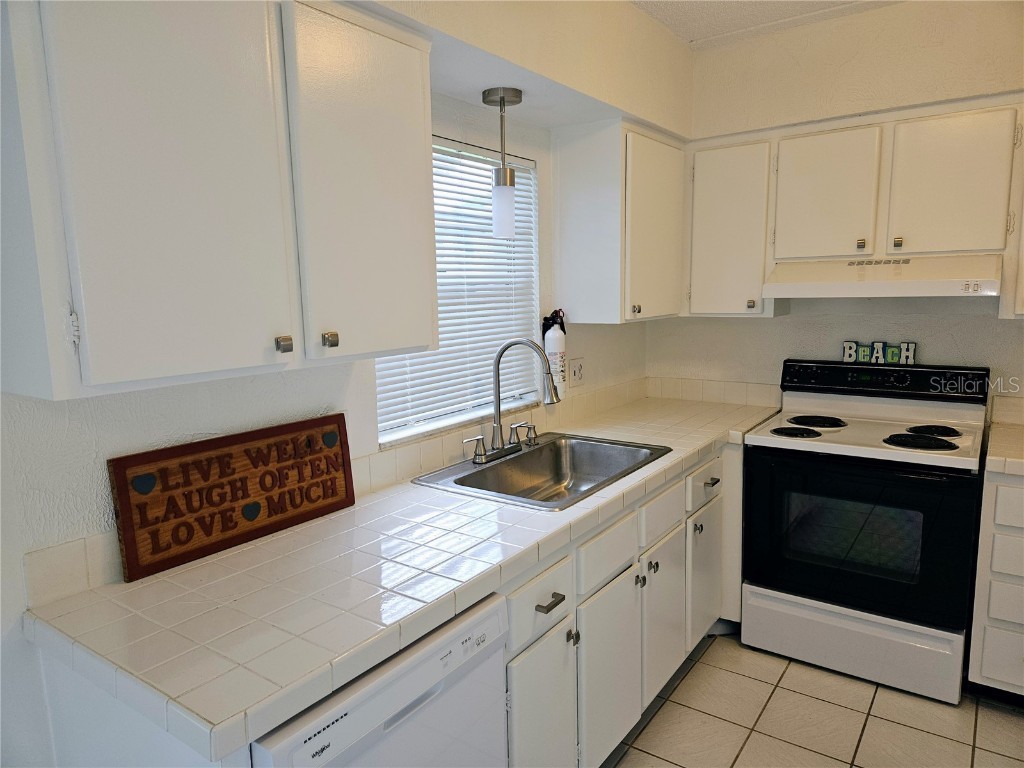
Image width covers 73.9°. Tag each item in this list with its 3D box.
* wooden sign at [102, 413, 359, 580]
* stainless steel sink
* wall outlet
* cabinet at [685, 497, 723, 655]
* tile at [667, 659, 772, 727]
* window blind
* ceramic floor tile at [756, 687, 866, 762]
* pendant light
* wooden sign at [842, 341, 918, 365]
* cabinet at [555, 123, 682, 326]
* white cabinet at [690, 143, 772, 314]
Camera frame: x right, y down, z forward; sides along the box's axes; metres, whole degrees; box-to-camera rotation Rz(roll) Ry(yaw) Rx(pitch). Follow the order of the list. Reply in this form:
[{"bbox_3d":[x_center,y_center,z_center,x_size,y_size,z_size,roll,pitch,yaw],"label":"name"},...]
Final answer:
[{"bbox_3d":[-0.642,0.248,1.655,0.022,0.256,0.613,-3,5,36],"label":"wooden sign"},{"bbox_3d":[0.140,0.356,2.304,0.530,0.186,0.815,5,10,35],"label":"stainless steel sink"},{"bbox_3d":[0.289,-0.049,2.975,0.010,0.123,0.128,5,10,35],"label":"wall outlet"},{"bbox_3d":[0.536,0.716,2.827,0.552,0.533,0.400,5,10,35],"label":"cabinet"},{"bbox_3d":[0.785,1.155,2.534,0.306,0.010,0.305,5,10,35],"label":"tile"},{"bbox_3d":[-0.156,-0.350,2.347,0.040,0.917,0.875,5,10,35],"label":"window blind"},{"bbox_3d":[1.040,1.180,2.364,0.305,0.010,0.305,5,10,35],"label":"ceramic floor tile"},{"bbox_3d":[-0.027,-0.700,2.189,0.126,0.450,0.126,-1,8,0],"label":"pendant light"},{"bbox_3d":[1.564,-0.133,2.909,0.275,0.092,0.025,5,10,35],"label":"wooden sign"},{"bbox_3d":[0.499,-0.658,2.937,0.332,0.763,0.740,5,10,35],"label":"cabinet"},{"bbox_3d":[1.025,-0.679,3.034,0.370,0.720,0.335,5,10,35],"label":"white cabinet"}]

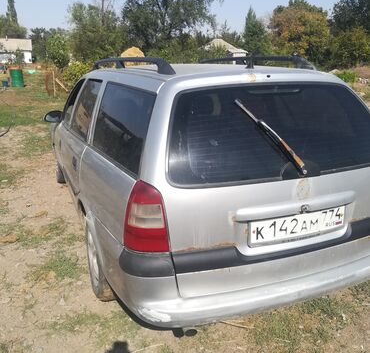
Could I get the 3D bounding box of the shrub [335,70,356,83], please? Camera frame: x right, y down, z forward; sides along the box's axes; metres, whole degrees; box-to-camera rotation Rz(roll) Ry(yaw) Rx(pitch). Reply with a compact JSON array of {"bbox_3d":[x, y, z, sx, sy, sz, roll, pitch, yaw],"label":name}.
[{"bbox_3d":[9.935,-6.161,23.246,1.320,0.948,1.188,8,19,21],"label":"shrub"}]

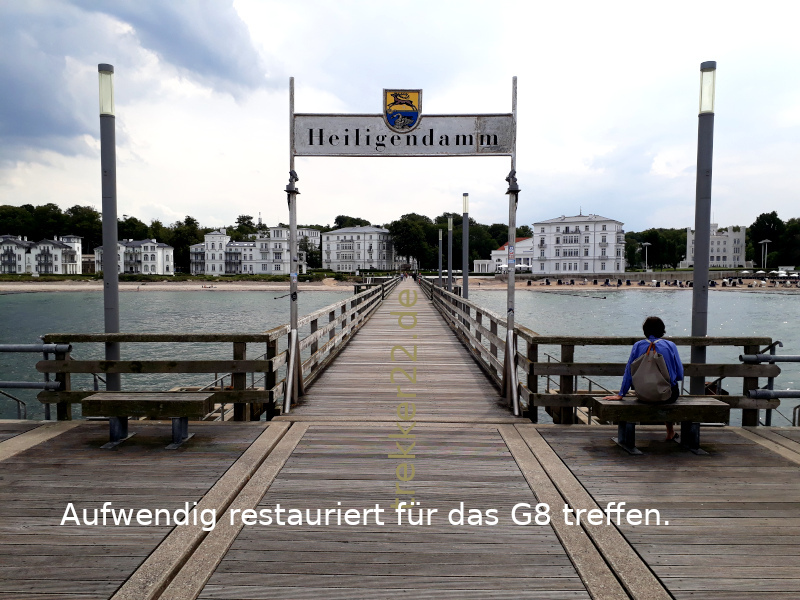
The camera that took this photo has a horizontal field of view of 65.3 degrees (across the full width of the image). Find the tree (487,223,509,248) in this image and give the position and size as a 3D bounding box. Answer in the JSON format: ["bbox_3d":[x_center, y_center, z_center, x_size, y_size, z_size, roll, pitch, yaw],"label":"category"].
[{"bbox_3d":[43.431,-22.913,274.240,11.500,21.800,11.500,0,3,0],"label":"tree"}]

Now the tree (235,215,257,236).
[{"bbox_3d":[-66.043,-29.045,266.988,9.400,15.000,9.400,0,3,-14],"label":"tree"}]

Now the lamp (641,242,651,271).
[{"bbox_3d":[79.374,-13.886,201.575,3.200,9.350,3.200,1,3,21],"label":"lamp"}]

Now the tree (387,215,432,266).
[{"bbox_3d":[4.291,-24.283,257.180,18.200,21.800,18.200,0,3,1],"label":"tree"}]

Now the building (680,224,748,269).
[{"bbox_3d":[134.704,-22.864,267.237,25.500,18.900,19.000,1,3,23],"label":"building"}]

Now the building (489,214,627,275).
[{"bbox_3d":[54.751,-18.893,217.646,42.000,19.500,19.000,1,3,28],"label":"building"}]

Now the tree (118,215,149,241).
[{"bbox_3d":[-101.309,-21.400,237.271,13.000,22.100,13.000,0,3,0],"label":"tree"}]

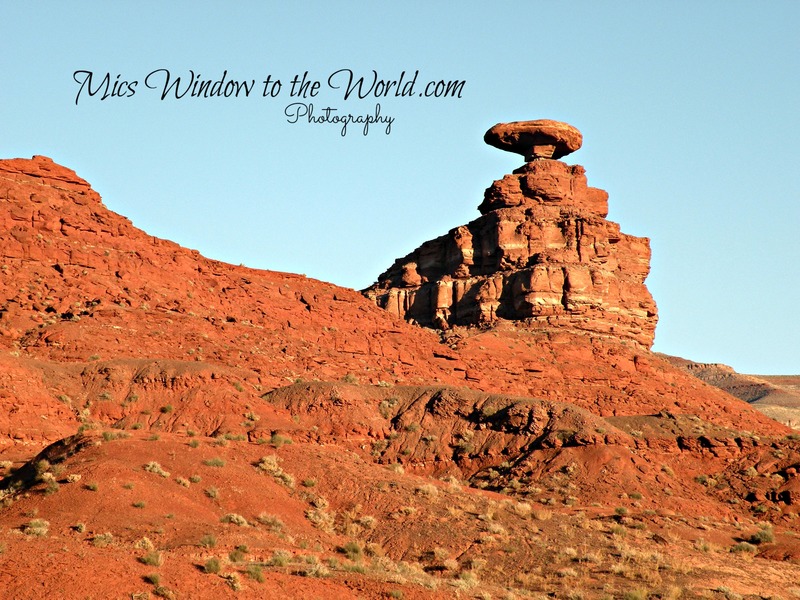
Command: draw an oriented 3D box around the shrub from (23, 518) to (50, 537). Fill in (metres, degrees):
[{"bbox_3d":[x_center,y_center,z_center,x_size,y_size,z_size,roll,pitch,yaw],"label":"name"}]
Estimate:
[{"bbox_3d":[-17.848,11.170,160.000,1.334,0.848,1.134,0,-4,0],"label":"shrub"}]

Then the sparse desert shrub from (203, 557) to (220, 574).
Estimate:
[{"bbox_3d":[-8.446,11.896,146.000,0.782,0.774,0.774,0,-4,0],"label":"sparse desert shrub"}]

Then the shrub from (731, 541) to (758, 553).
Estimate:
[{"bbox_3d":[12.686,9.078,120.000,1.000,0.429,0.900,0,-2,0],"label":"shrub"}]

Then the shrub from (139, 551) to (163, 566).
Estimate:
[{"bbox_3d":[-8.116,8.409,106.000,0.757,0.505,0.682,0,-2,0],"label":"shrub"}]

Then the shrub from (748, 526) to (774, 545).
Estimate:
[{"bbox_3d":[13.756,8.962,124.000,0.960,0.664,0.864,0,-2,0],"label":"shrub"}]

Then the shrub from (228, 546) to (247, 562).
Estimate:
[{"bbox_3d":[-5.436,8.513,109.000,0.584,0.519,0.526,0,-2,0],"label":"shrub"}]

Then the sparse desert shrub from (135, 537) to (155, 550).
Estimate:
[{"bbox_3d":[-12.075,11.508,154.000,0.917,0.635,0.779,0,-4,0],"label":"sparse desert shrub"}]

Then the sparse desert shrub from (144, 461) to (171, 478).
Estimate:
[{"bbox_3d":[-9.565,6.658,128.000,1.067,0.686,0.960,0,-2,0],"label":"sparse desert shrub"}]

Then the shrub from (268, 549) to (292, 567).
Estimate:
[{"bbox_3d":[-3.997,8.613,109.000,0.779,0.584,0.701,0,-2,0],"label":"shrub"}]

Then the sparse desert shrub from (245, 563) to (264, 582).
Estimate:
[{"bbox_3d":[-4.733,8.864,106.000,0.631,0.631,0.568,0,-2,0],"label":"sparse desert shrub"}]

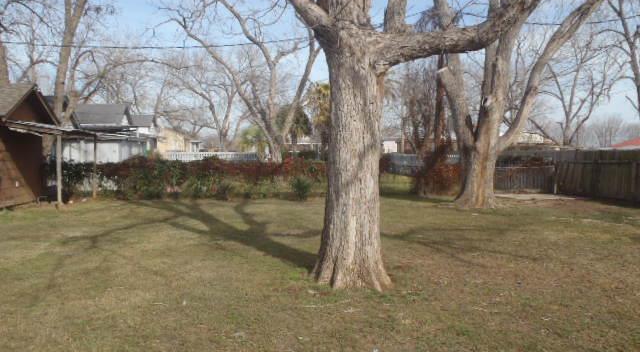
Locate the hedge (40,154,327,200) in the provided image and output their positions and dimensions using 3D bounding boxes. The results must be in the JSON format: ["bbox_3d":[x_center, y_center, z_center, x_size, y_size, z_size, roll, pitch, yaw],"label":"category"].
[{"bbox_3d":[-4.600,0.030,18.600,10.400,1.500,1.400,0,3,0],"label":"hedge"}]

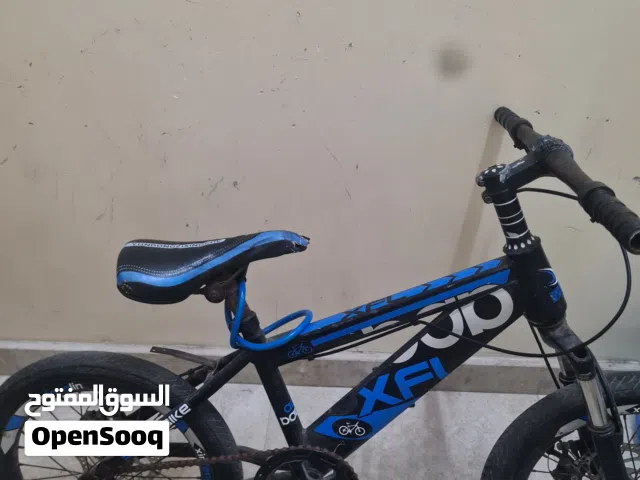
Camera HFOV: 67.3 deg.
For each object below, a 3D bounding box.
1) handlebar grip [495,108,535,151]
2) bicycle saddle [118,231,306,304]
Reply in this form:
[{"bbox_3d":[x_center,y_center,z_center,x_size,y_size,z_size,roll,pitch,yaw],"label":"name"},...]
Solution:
[{"bbox_3d":[0.329,-0.198,0.830,0.036,0.041,0.130,2,24,6],"label":"handlebar grip"},{"bbox_3d":[-0.152,0.027,0.728,0.265,0.087,0.155,-3,22,4],"label":"bicycle saddle"}]

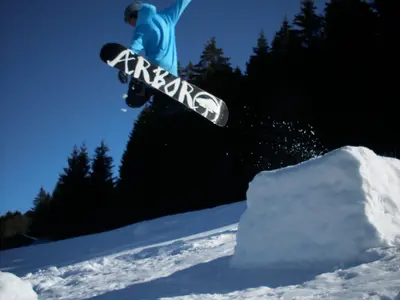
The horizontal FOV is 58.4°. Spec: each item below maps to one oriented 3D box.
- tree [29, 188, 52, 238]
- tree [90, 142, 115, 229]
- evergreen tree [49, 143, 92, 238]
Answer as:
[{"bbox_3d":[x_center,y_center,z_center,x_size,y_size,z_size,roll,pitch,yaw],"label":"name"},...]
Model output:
[{"bbox_3d":[-18.700,7.330,42.000,2.810,5.980,2.810,0,-6,0],"label":"tree"},{"bbox_3d":[-10.170,3.670,37.000,2.900,9.110,2.900,0,-6,0],"label":"tree"},{"bbox_3d":[-13.740,4.400,38.000,4.030,9.770,4.030,0,-6,0],"label":"evergreen tree"}]

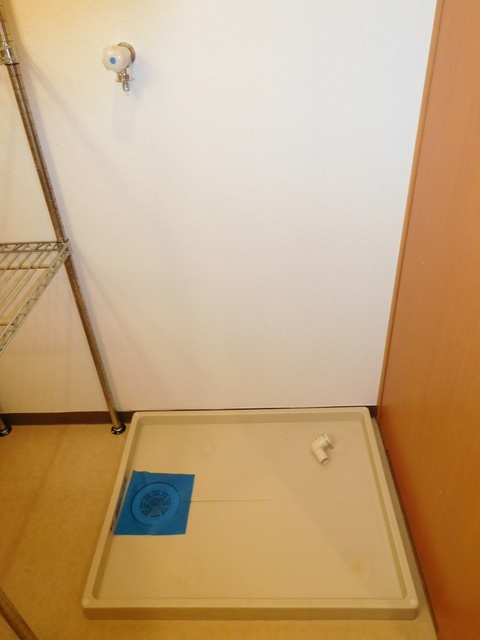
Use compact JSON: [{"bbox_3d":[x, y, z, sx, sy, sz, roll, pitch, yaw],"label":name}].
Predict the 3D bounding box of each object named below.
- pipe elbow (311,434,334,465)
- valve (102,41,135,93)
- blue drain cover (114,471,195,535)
[{"bbox_3d":[0.268,0.411,1.477,0.068,0.043,0.082,-16,36,-17],"label":"pipe elbow"},{"bbox_3d":[-0.251,-0.539,0.983,0.050,0.091,0.102,-2,34,3],"label":"valve"},{"bbox_3d":[-0.246,0.538,1.375,0.203,0.010,0.207,-2,34,3],"label":"blue drain cover"}]

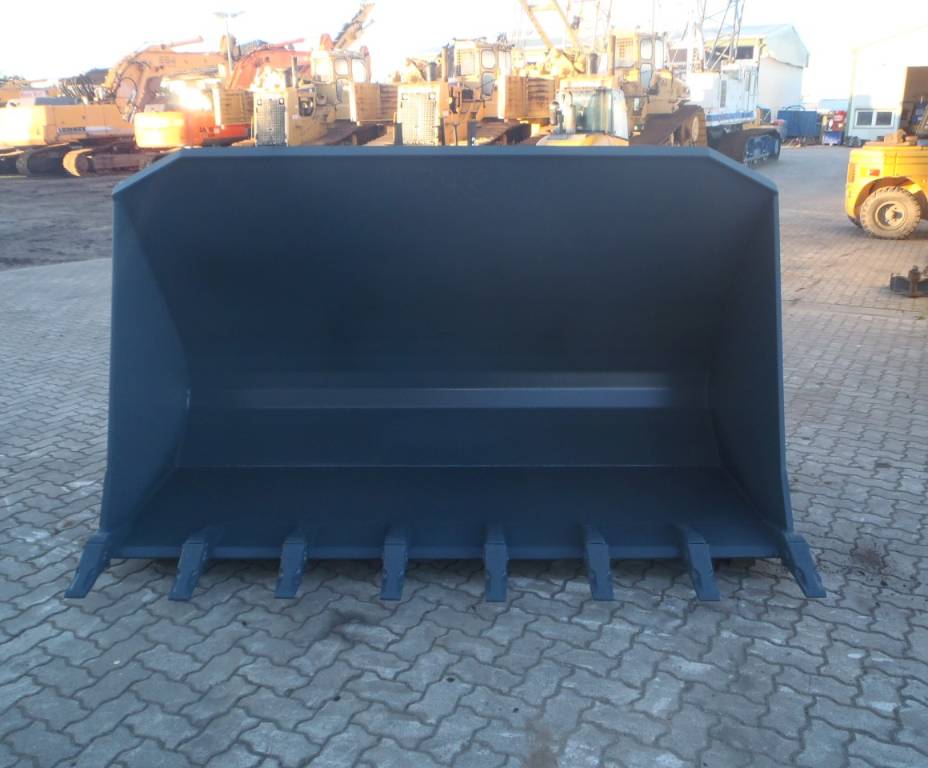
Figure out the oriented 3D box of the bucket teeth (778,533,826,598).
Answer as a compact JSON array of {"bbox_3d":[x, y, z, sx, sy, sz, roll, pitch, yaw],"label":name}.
[{"bbox_3d":[1.264,0.657,3.113,0.086,0.112,0.345,0,33,0],"label":"bucket teeth"}]

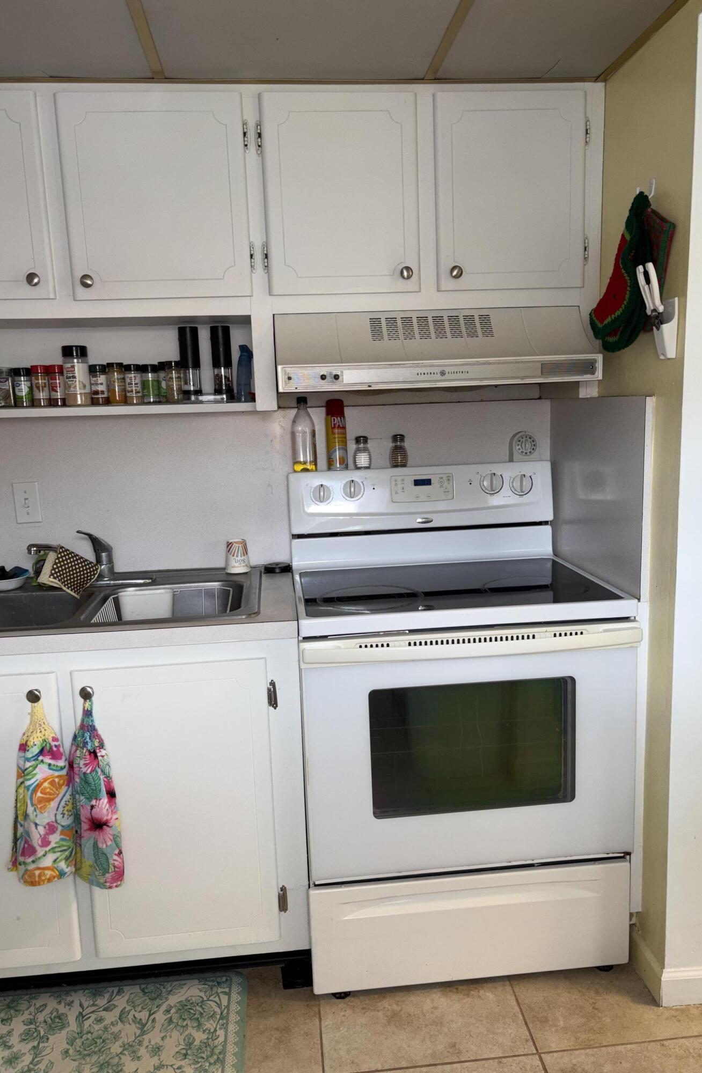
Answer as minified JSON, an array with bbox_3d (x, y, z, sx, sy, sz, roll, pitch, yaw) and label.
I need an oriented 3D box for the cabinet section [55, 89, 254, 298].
[{"bbox_3d":[-0.450,-0.788,1.966,0.403,0.438,0.310,-3,9,-5],"label":"cabinet section"}]

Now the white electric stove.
[{"bbox_3d":[0.249,0.436,2.093,0.762,1.188,0.675,-3,9,-5],"label":"white electric stove"}]

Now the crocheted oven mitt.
[{"bbox_3d":[0.596,-0.580,1.794,0.090,0.325,0.210,-3,10,-5],"label":"crocheted oven mitt"}]

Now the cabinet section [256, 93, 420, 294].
[{"bbox_3d":[-0.035,-0.809,2.001,0.358,0.438,0.310,-3,9,-5],"label":"cabinet section"}]

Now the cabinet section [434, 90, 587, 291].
[{"bbox_3d":[0.359,-0.828,2.035,0.360,0.438,0.310,-3,9,-5],"label":"cabinet section"}]

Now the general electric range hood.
[{"bbox_3d":[0.189,-0.474,2.069,0.760,0.190,0.445,-3,9,-5],"label":"general electric range hood"}]

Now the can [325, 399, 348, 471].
[{"bbox_3d":[-0.040,-0.285,2.270,0.057,0.199,0.057,-2,10,0],"label":"can"}]

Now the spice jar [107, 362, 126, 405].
[{"bbox_3d":[-0.613,-0.400,2.110,0.043,0.105,0.043,-2,10,0],"label":"spice jar"}]

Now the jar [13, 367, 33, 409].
[{"bbox_3d":[-0.831,-0.378,2.046,0.044,0.096,0.044,-3,9,-5],"label":"jar"}]

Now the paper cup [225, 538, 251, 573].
[{"bbox_3d":[-0.316,0.054,2.247,0.072,0.087,0.072,-3,9,-5],"label":"paper cup"}]

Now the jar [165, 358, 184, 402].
[{"bbox_3d":[-0.465,-0.407,2.128,0.044,0.109,0.044,-4,10,-12],"label":"jar"}]

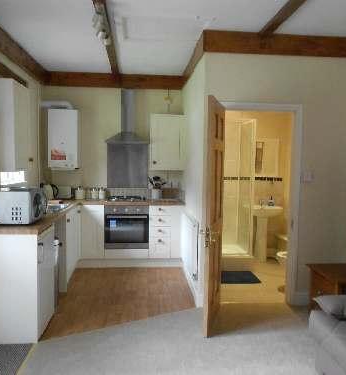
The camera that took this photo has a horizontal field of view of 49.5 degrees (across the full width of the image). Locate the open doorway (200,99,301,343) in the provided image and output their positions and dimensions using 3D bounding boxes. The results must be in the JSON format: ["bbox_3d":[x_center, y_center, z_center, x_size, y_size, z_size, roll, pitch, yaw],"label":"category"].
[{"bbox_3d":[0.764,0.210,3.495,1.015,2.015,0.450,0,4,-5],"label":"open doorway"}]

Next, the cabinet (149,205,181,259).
[{"bbox_3d":[-0.118,0.581,5.339,0.446,0.720,0.550,0,4,-5],"label":"cabinet"}]

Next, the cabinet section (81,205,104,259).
[{"bbox_3d":[-1.092,0.571,5.292,0.308,0.724,0.550,0,5,-5],"label":"cabinet section"}]

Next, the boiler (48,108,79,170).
[{"bbox_3d":[-1.501,-0.662,5.254,0.395,0.795,0.310,0,4,-5],"label":"boiler"}]

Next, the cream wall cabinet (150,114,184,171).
[{"bbox_3d":[-0.091,-0.633,5.380,0.483,0.774,0.300,0,4,-5],"label":"cream wall cabinet"}]

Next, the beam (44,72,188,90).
[{"bbox_3d":[-0.841,-1.545,5.448,1.980,0.200,0.070,0,4,-5],"label":"beam"}]

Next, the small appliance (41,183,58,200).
[{"bbox_3d":[-1.667,0.050,5.120,0.210,0.239,0.160,0,4,-5],"label":"small appliance"}]

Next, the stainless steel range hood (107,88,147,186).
[{"bbox_3d":[-0.633,-0.679,5.306,0.598,1.413,0.510,0,4,-5],"label":"stainless steel range hood"}]

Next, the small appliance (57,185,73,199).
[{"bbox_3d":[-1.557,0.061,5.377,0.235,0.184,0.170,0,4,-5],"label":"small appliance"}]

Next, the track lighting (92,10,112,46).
[{"bbox_3d":[-0.621,-1.377,3.280,0.120,0.120,0.680,0,4,-5],"label":"track lighting"}]

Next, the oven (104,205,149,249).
[{"bbox_3d":[-0.644,0.519,5.338,0.599,0.604,0.550,0,4,-5],"label":"oven"}]

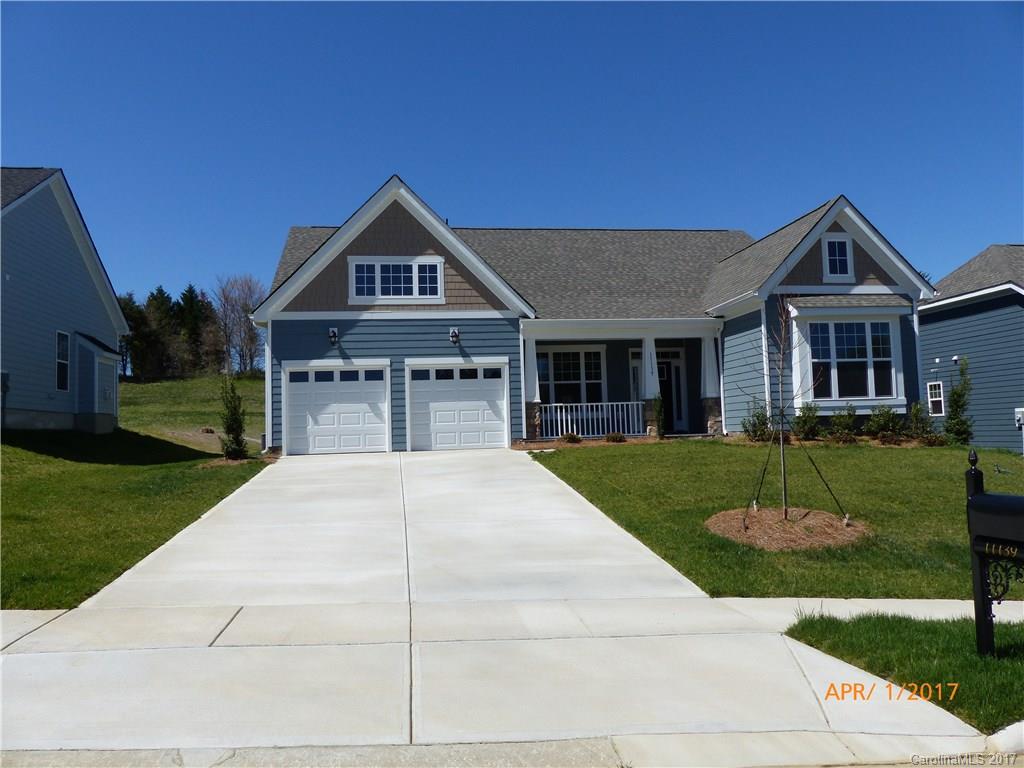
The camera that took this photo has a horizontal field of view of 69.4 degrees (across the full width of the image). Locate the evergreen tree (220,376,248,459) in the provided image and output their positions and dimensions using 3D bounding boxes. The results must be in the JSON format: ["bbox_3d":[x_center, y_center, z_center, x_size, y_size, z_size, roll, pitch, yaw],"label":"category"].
[{"bbox_3d":[-6.460,0.782,17.213,0.542,1.885,0.560,-1,-4,-7],"label":"evergreen tree"}]

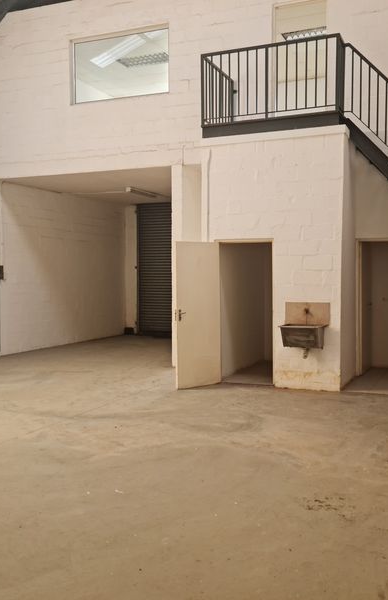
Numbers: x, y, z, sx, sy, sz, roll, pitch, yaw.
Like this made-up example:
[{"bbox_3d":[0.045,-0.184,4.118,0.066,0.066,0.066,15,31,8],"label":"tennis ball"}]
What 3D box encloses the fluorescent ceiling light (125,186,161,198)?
[{"bbox_3d":[-1.085,-2.288,13.423,0.110,0.092,1.320,1,3,24],"label":"fluorescent ceiling light"}]

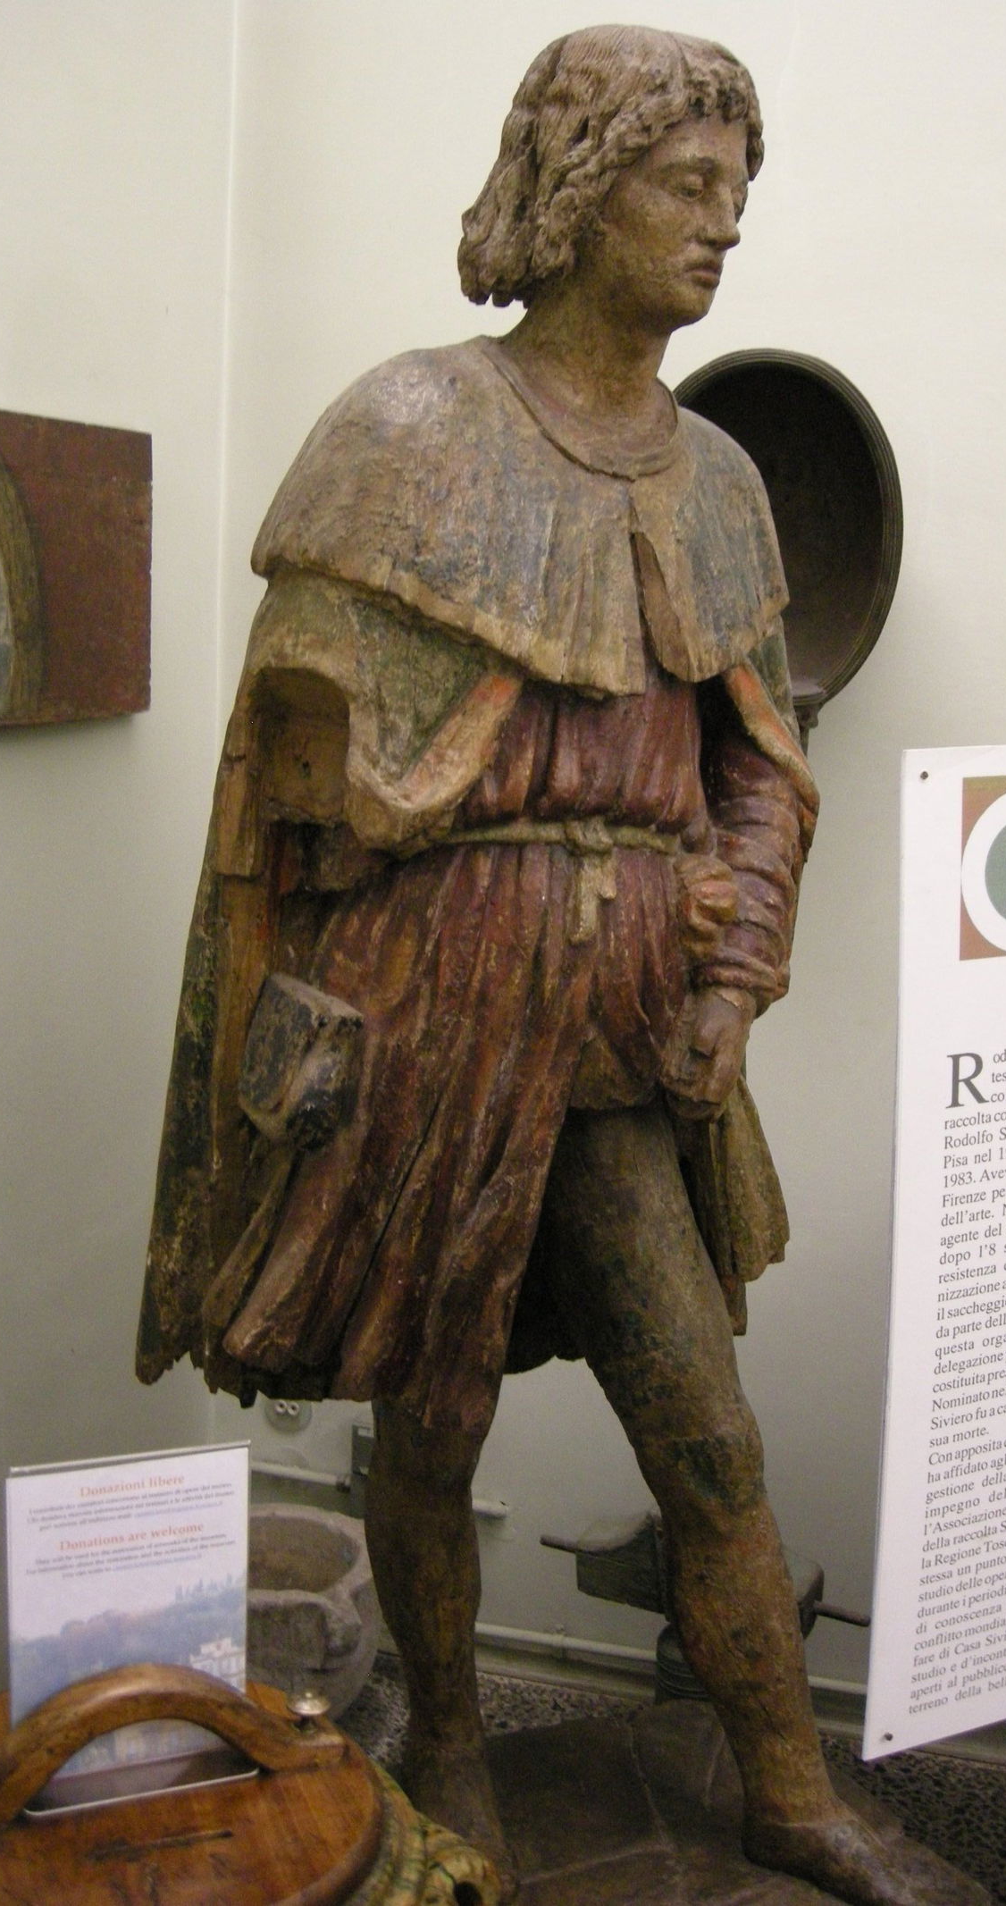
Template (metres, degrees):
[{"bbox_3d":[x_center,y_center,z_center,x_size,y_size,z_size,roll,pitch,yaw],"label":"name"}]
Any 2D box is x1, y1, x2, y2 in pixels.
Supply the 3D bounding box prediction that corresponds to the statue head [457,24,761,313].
[{"bbox_3d":[0.089,-0.651,1.650,0.250,0.240,0.205,19,18,39],"label":"statue head"}]

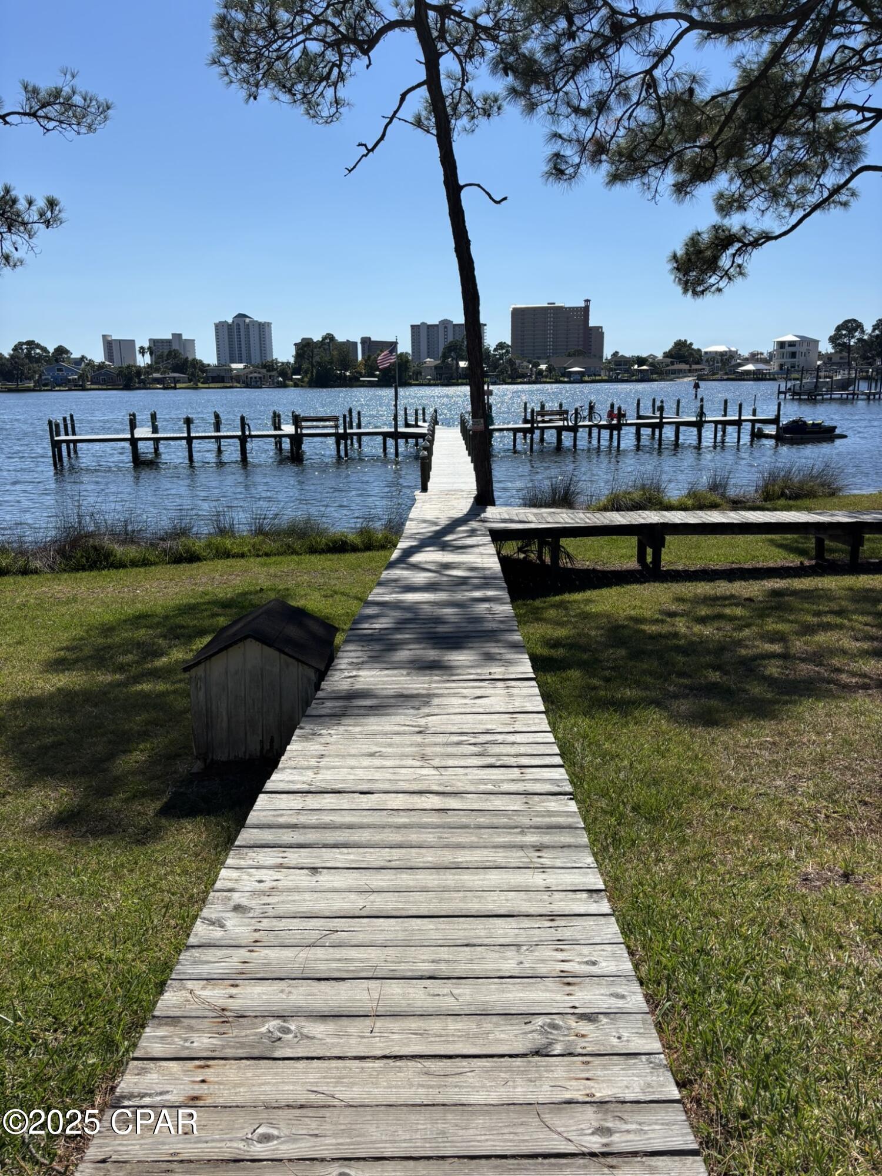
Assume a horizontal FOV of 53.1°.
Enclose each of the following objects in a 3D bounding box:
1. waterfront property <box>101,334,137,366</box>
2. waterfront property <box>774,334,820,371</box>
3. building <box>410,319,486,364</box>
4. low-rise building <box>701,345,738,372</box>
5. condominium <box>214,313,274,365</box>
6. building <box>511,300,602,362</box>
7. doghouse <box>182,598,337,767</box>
[{"bbox_3d":[-320.760,-231.276,880.000,18.155,38.319,45.000,-10,17,-34],"label":"waterfront property"},{"bbox_3d":[116.637,-77.128,290.000,8.364,11.563,16.728,11,18,41],"label":"waterfront property"},{"bbox_3d":[7.199,-214.598,785.000,65.754,43.150,18.000,3,14,14],"label":"building"},{"bbox_3d":[118.608,-97.466,375.000,12.411,10.852,13.000,7,16,27],"label":"low-rise building"},{"bbox_3d":[-195.844,-242.333,880.000,48.703,56.615,25.000,2,14,10],"label":"condominium"},{"bbox_3d":[90.470,-196.018,690.000,69.772,50.503,22.000,2,14,12],"label":"building"},{"bbox_3d":[-1.085,0.570,5.542,0.805,0.822,0.814,0,14,0],"label":"doghouse"}]

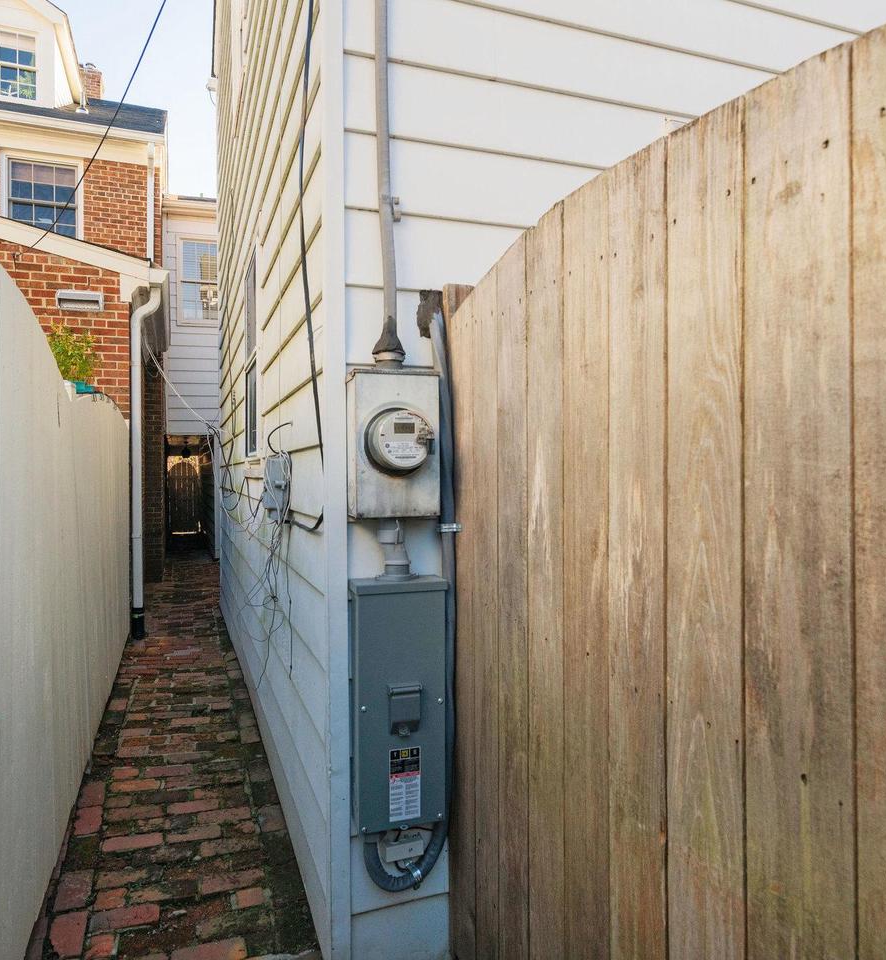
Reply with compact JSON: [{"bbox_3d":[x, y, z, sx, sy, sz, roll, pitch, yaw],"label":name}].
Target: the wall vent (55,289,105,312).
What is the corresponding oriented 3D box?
[{"bbox_3d":[-2.935,-1.452,5.180,0.340,0.155,0.080,0,0,-18],"label":"wall vent"}]

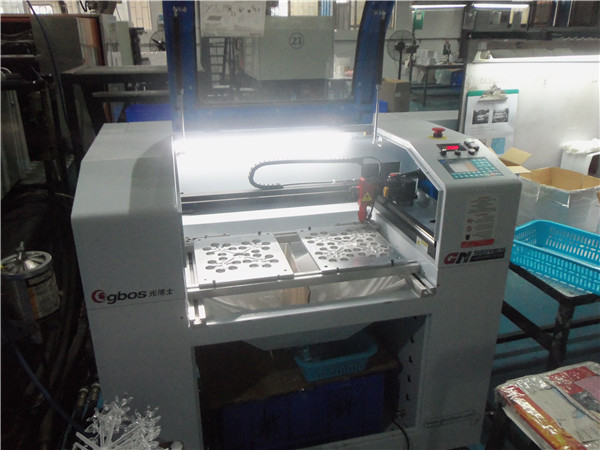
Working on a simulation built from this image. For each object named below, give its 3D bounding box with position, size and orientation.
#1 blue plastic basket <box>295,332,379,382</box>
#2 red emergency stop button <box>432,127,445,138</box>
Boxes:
[{"bbox_3d":[0.088,0.424,1.673,0.280,0.100,0.270,-6,21,-15],"label":"blue plastic basket"},{"bbox_3d":[0.446,-0.296,1.561,0.040,0.032,0.040,-5,21,-13],"label":"red emergency stop button"}]

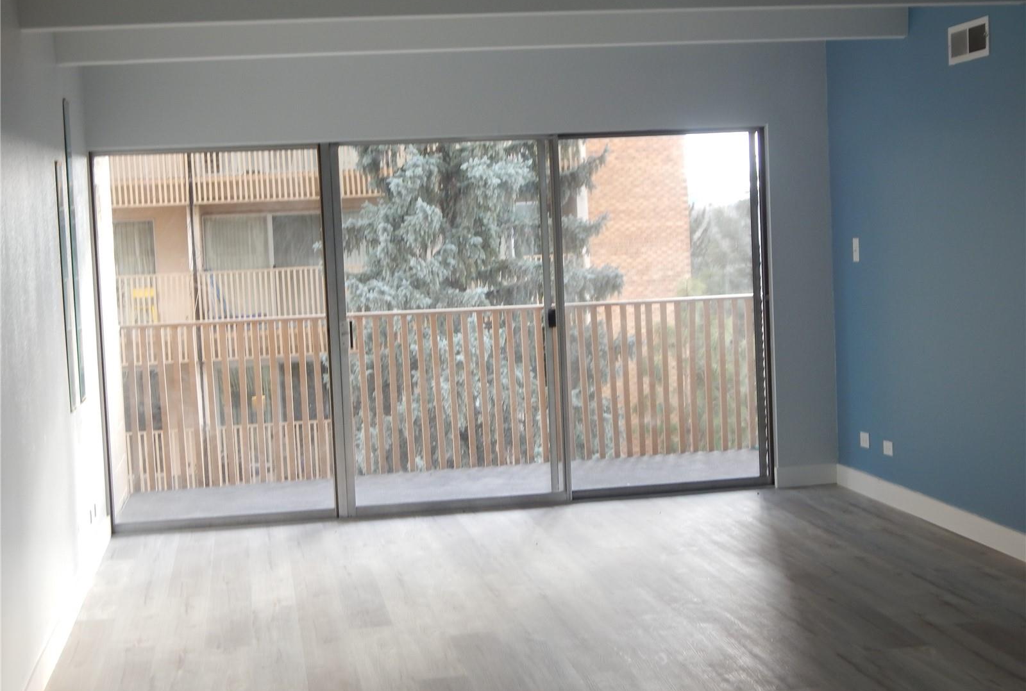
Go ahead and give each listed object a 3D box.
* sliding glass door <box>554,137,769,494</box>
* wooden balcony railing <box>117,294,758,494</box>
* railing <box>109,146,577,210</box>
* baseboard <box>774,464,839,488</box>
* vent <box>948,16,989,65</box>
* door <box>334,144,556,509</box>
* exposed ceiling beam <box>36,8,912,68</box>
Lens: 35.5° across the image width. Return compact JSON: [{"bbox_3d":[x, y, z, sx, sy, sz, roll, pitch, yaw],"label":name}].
[{"bbox_3d":[0.830,-0.185,8.910,1.224,1.989,0.060,-3,4,-9],"label":"sliding glass door"},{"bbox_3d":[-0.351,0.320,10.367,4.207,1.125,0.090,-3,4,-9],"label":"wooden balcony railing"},{"bbox_3d":[-2.991,-3.375,28.442,8.429,1.500,0.100,-3,4,-9],"label":"railing"},{"bbox_3d":[1.657,0.733,8.995,0.337,0.119,0.016,-3,4,-9],"label":"baseboard"},{"bbox_3d":[2.013,-1.351,7.106,0.025,0.168,0.393,-3,4,-9],"label":"vent"},{"bbox_3d":[-0.358,-0.117,8.704,1.239,1.989,0.060,-3,4,-9],"label":"door"},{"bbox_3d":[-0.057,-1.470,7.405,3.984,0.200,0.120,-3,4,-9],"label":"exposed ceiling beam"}]

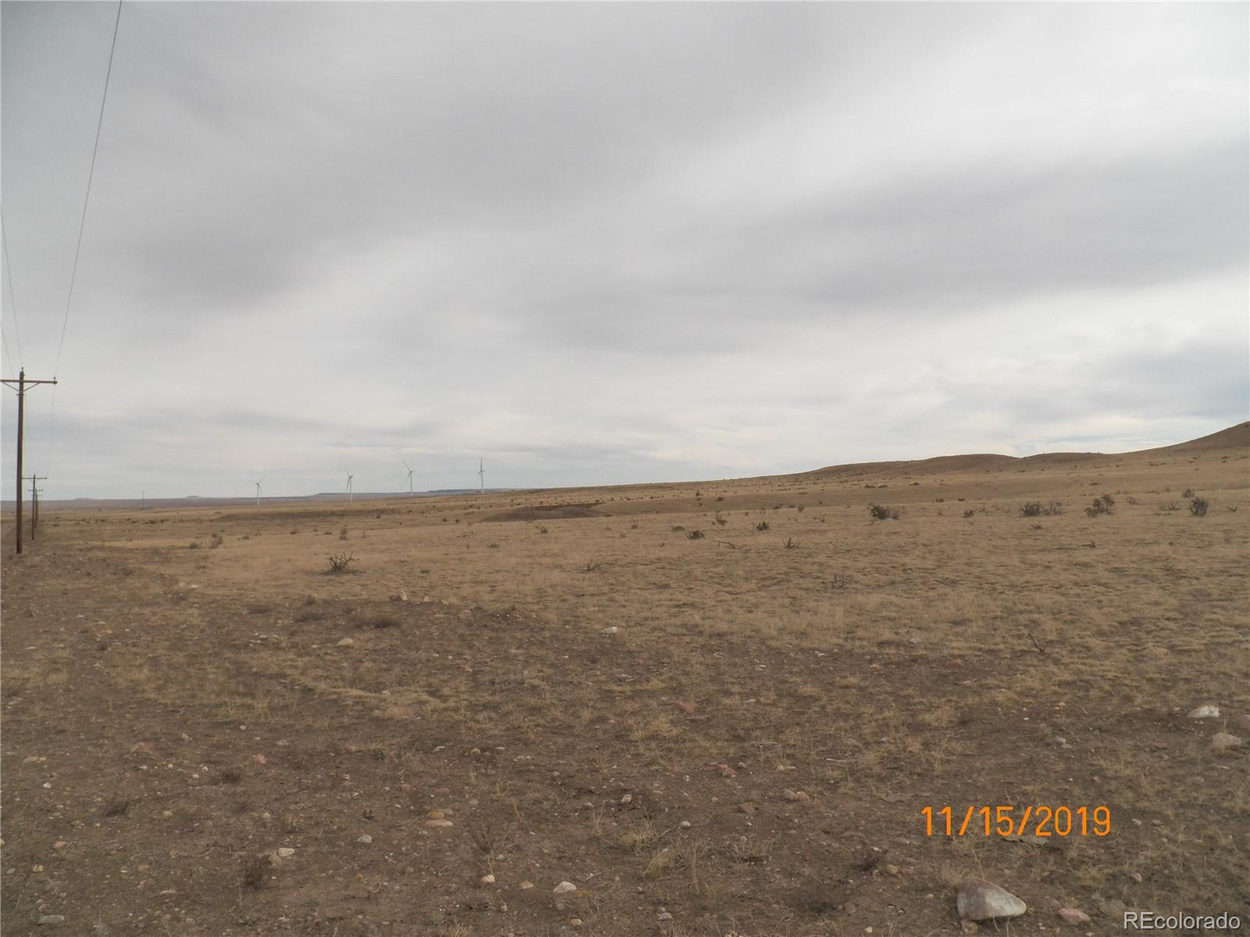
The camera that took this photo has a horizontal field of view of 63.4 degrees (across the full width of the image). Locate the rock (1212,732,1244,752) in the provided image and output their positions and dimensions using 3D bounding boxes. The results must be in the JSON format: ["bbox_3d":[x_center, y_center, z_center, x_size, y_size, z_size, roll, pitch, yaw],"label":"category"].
[{"bbox_3d":[3.665,1.663,6.150,0.169,0.105,0.150,-1,-2,31],"label":"rock"}]

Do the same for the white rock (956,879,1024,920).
[{"bbox_3d":[1.396,1.642,3.850,0.245,0.125,0.190,-1,-2,20],"label":"white rock"}]

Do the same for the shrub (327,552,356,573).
[{"bbox_3d":[-7.154,2.377,25.500,0.711,0.542,0.700,1,-2,-16],"label":"shrub"}]

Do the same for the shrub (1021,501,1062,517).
[{"bbox_3d":[19.360,1.861,47.000,1.762,0.772,1.300,-1,-2,22],"label":"shrub"}]

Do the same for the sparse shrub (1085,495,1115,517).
[{"bbox_3d":[21.636,1.710,46.000,1.246,1.066,1.150,-1,-2,25],"label":"sparse shrub"}]

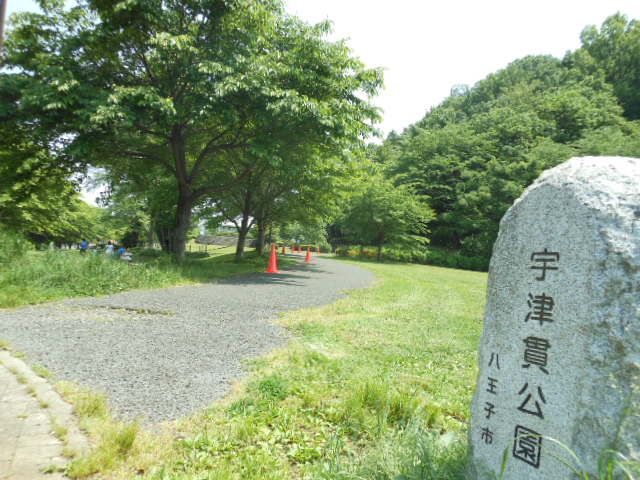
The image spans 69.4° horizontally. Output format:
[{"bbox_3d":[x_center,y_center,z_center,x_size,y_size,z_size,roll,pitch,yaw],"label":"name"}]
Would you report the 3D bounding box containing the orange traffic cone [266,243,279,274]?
[{"bbox_3d":[-1.144,0.451,11.200,0.380,0.700,0.380,1,-2,-6],"label":"orange traffic cone"}]

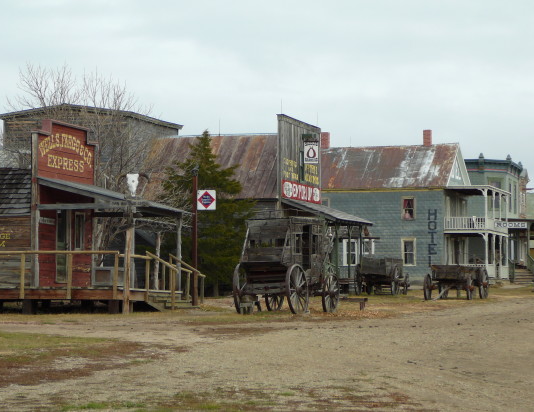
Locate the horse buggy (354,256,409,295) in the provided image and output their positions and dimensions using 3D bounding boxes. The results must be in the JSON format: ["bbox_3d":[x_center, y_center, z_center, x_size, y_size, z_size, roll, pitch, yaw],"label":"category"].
[{"bbox_3d":[4.920,2.996,80.100,1.750,1.600,3.400,0,-2,15],"label":"horse buggy"}]

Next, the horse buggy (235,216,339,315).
[{"bbox_3d":[0.550,1.617,51.500,1.850,2.650,3.600,-1,-2,21],"label":"horse buggy"}]

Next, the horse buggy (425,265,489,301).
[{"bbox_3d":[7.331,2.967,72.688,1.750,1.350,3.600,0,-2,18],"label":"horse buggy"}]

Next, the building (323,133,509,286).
[{"bbox_3d":[8.840,0.220,125.400,13.200,9.900,9.200,0,-2,16],"label":"building"}]

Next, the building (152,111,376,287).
[{"bbox_3d":[-0.427,0.100,80.660,8.900,7.400,8.700,0,-2,13],"label":"building"}]

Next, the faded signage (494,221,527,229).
[{"bbox_3d":[15.800,1.217,121.300,2.050,0.460,0.080,0,-2,15],"label":"faded signage"}]

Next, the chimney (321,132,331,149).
[{"bbox_3d":[3.970,-4.415,126.900,0.540,1.150,0.540,0,-2,16],"label":"chimney"}]

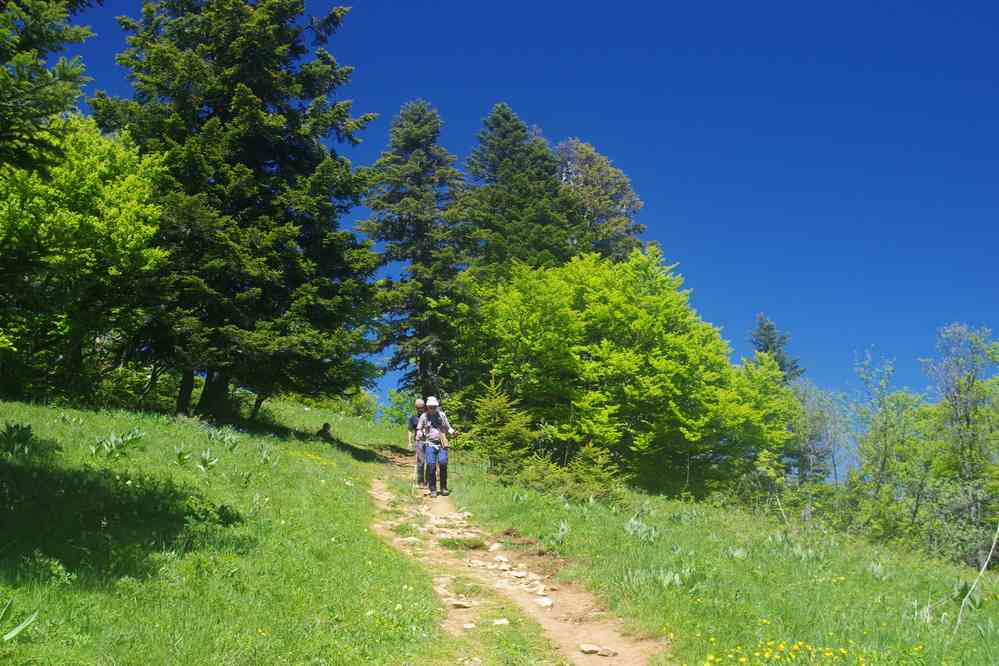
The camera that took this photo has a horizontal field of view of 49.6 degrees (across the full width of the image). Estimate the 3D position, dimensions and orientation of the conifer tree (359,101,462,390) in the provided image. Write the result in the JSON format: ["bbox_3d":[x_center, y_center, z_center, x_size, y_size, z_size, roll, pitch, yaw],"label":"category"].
[{"bbox_3d":[-2.994,-2.335,40.000,4.100,12.993,4.100,0,-8,0],"label":"conifer tree"}]

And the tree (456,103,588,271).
[{"bbox_3d":[0.935,-2.292,44.000,5.800,14.693,5.800,0,-8,0],"label":"tree"}]

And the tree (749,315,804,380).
[{"bbox_3d":[16.954,4.179,66.000,5.200,10.980,5.200,0,-8,0],"label":"tree"}]

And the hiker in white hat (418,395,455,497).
[{"bbox_3d":[-1.036,1.870,17.800,0.600,1.653,0.480,0,-8,-3],"label":"hiker in white hat"}]

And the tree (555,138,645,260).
[{"bbox_3d":[4.214,-1.456,48.000,5.400,14.816,5.400,0,-8,0],"label":"tree"}]

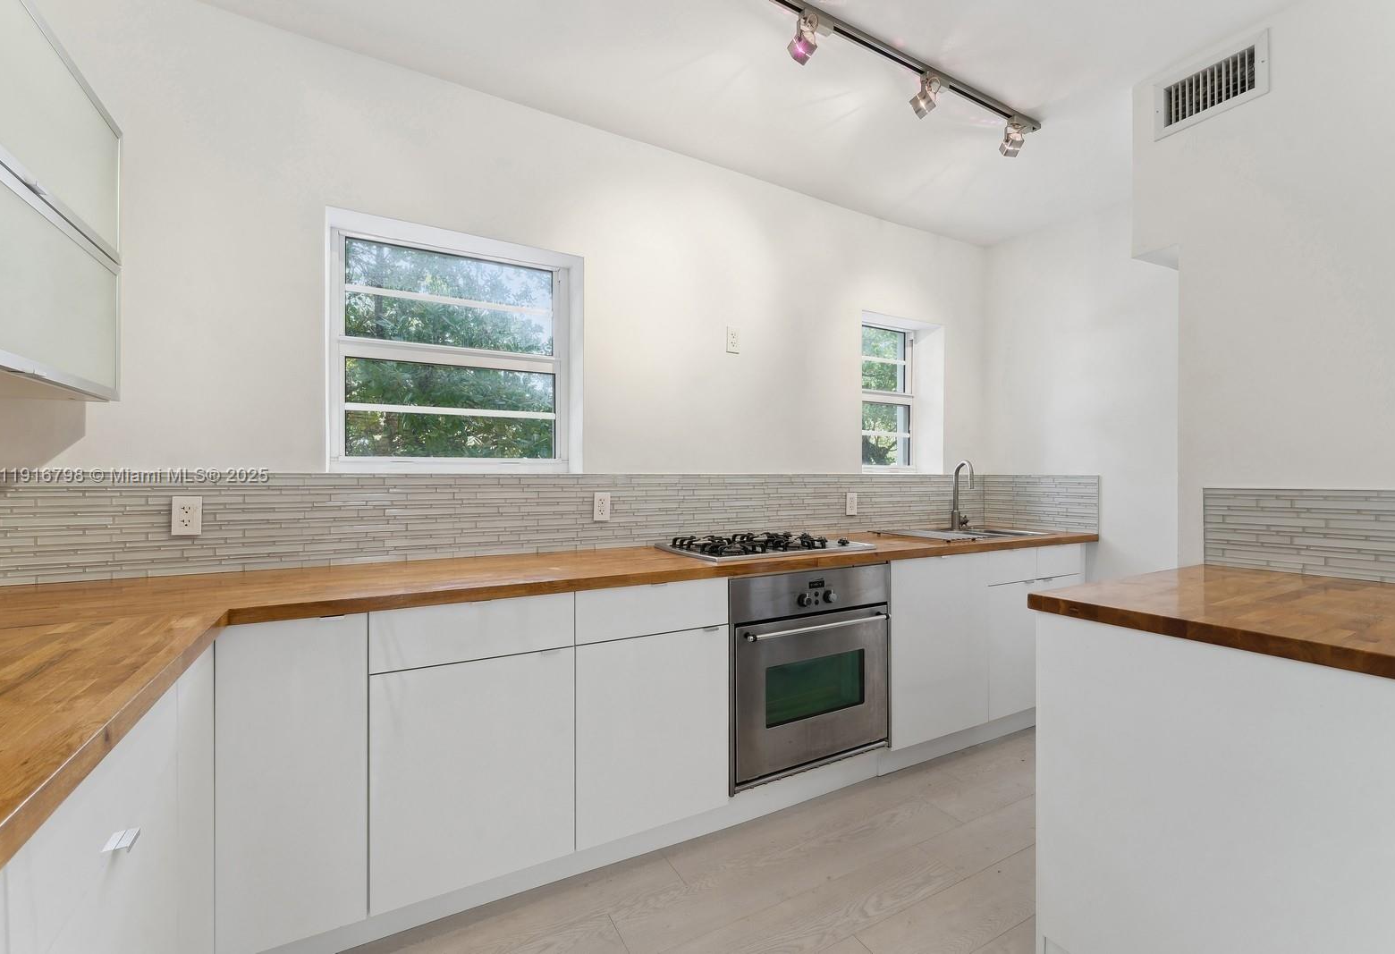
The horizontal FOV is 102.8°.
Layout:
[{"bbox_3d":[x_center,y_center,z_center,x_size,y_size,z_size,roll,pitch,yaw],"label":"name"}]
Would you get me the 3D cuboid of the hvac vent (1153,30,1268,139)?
[{"bbox_3d":[1.707,-1.301,1.862,0.025,0.200,0.298,0,0,-28],"label":"hvac vent"}]

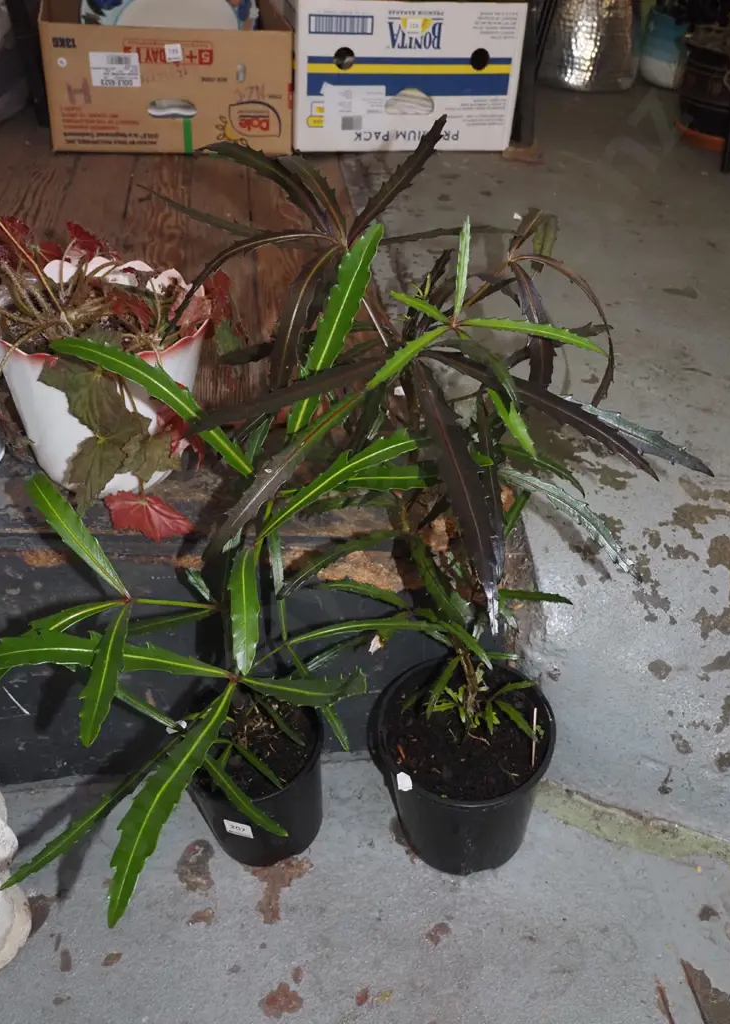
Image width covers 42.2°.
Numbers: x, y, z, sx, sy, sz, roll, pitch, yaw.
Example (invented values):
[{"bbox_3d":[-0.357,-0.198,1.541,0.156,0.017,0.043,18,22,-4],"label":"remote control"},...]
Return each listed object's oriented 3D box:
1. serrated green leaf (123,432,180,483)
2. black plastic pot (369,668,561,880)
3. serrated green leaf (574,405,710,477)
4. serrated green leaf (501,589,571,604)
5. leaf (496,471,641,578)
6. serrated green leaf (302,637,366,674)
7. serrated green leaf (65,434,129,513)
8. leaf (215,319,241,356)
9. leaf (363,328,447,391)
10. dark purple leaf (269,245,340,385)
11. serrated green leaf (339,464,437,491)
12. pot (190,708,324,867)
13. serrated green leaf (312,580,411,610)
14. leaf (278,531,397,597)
[{"bbox_3d":[-0.200,-0.052,0.885,0.058,0.048,0.025,-2,26,-6],"label":"serrated green leaf"},{"bbox_3d":[0.107,0.290,1.053,0.196,0.176,0.196,-2,40,2],"label":"black plastic pot"},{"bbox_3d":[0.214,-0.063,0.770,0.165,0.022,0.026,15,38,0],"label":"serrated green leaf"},{"bbox_3d":[0.133,0.067,0.770,0.084,0.010,0.016,9,36,-21],"label":"serrated green leaf"},{"bbox_3d":[0.160,0.002,0.729,0.152,0.017,0.022,34,76,-13],"label":"leaf"},{"bbox_3d":[-0.021,0.114,0.775,0.073,0.010,0.014,-28,63,8],"label":"serrated green leaf"},{"bbox_3d":[-0.246,-0.035,0.870,0.060,0.070,0.026,11,28,5],"label":"serrated green leaf"},{"bbox_3d":[-0.133,-0.169,0.920,0.032,0.042,0.016,-4,39,-6],"label":"leaf"},{"bbox_3d":[0.027,-0.102,0.605,0.080,0.010,0.013,-39,78,-22],"label":"leaf"},{"bbox_3d":[-0.042,-0.124,0.615,0.023,0.108,0.022,28,16,3],"label":"dark purple leaf"},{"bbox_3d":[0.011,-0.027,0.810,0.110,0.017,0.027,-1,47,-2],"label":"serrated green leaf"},{"bbox_3d":[-0.105,0.266,0.949,0.140,0.140,0.140,-2,41,2],"label":"pot"},{"bbox_3d":[-0.001,0.080,0.890,0.097,0.022,0.018,12,40,14],"label":"serrated green leaf"},{"bbox_3d":[-0.013,0.029,0.644,0.110,0.013,0.017,-25,57,-33],"label":"leaf"}]

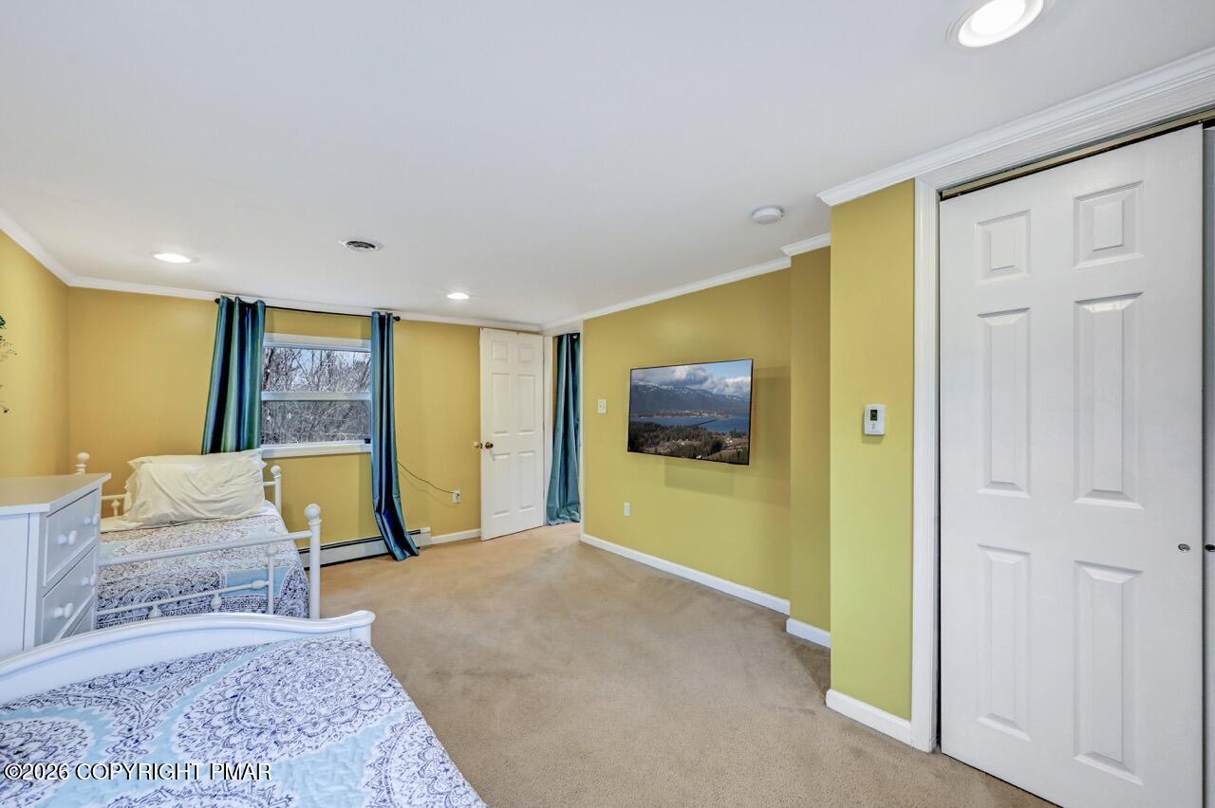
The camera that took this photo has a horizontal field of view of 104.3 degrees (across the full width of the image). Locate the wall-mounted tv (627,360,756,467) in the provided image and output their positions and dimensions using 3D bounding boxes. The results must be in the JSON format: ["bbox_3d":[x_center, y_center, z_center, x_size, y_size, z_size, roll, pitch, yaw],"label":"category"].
[{"bbox_3d":[0.556,0.057,3.454,0.060,0.680,1.180,0,0,-38],"label":"wall-mounted tv"}]

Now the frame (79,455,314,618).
[{"bbox_3d":[-2.382,0.816,2.638,1.090,1.010,1.940,0,0,-38],"label":"frame"}]

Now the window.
[{"bbox_3d":[-2.412,-0.063,3.969,0.870,0.985,0.100,0,0,-38],"label":"window"}]

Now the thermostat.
[{"bbox_3d":[1.061,0.064,1.870,0.028,0.121,0.074,0,0,-38],"label":"thermostat"}]

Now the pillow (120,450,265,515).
[{"bbox_3d":[-2.790,0.555,3.209,0.690,0.400,0.190,0,-15,-38],"label":"pillow"}]

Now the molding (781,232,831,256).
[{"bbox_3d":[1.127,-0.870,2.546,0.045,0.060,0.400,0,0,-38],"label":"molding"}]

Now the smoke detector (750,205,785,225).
[{"bbox_3d":[0.750,-0.885,2.207,0.145,0.040,0.145,0,0,0],"label":"smoke detector"}]

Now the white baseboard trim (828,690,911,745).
[{"bbox_3d":[1.040,1.251,1.900,0.017,0.088,0.330,0,0,-38],"label":"white baseboard trim"}]

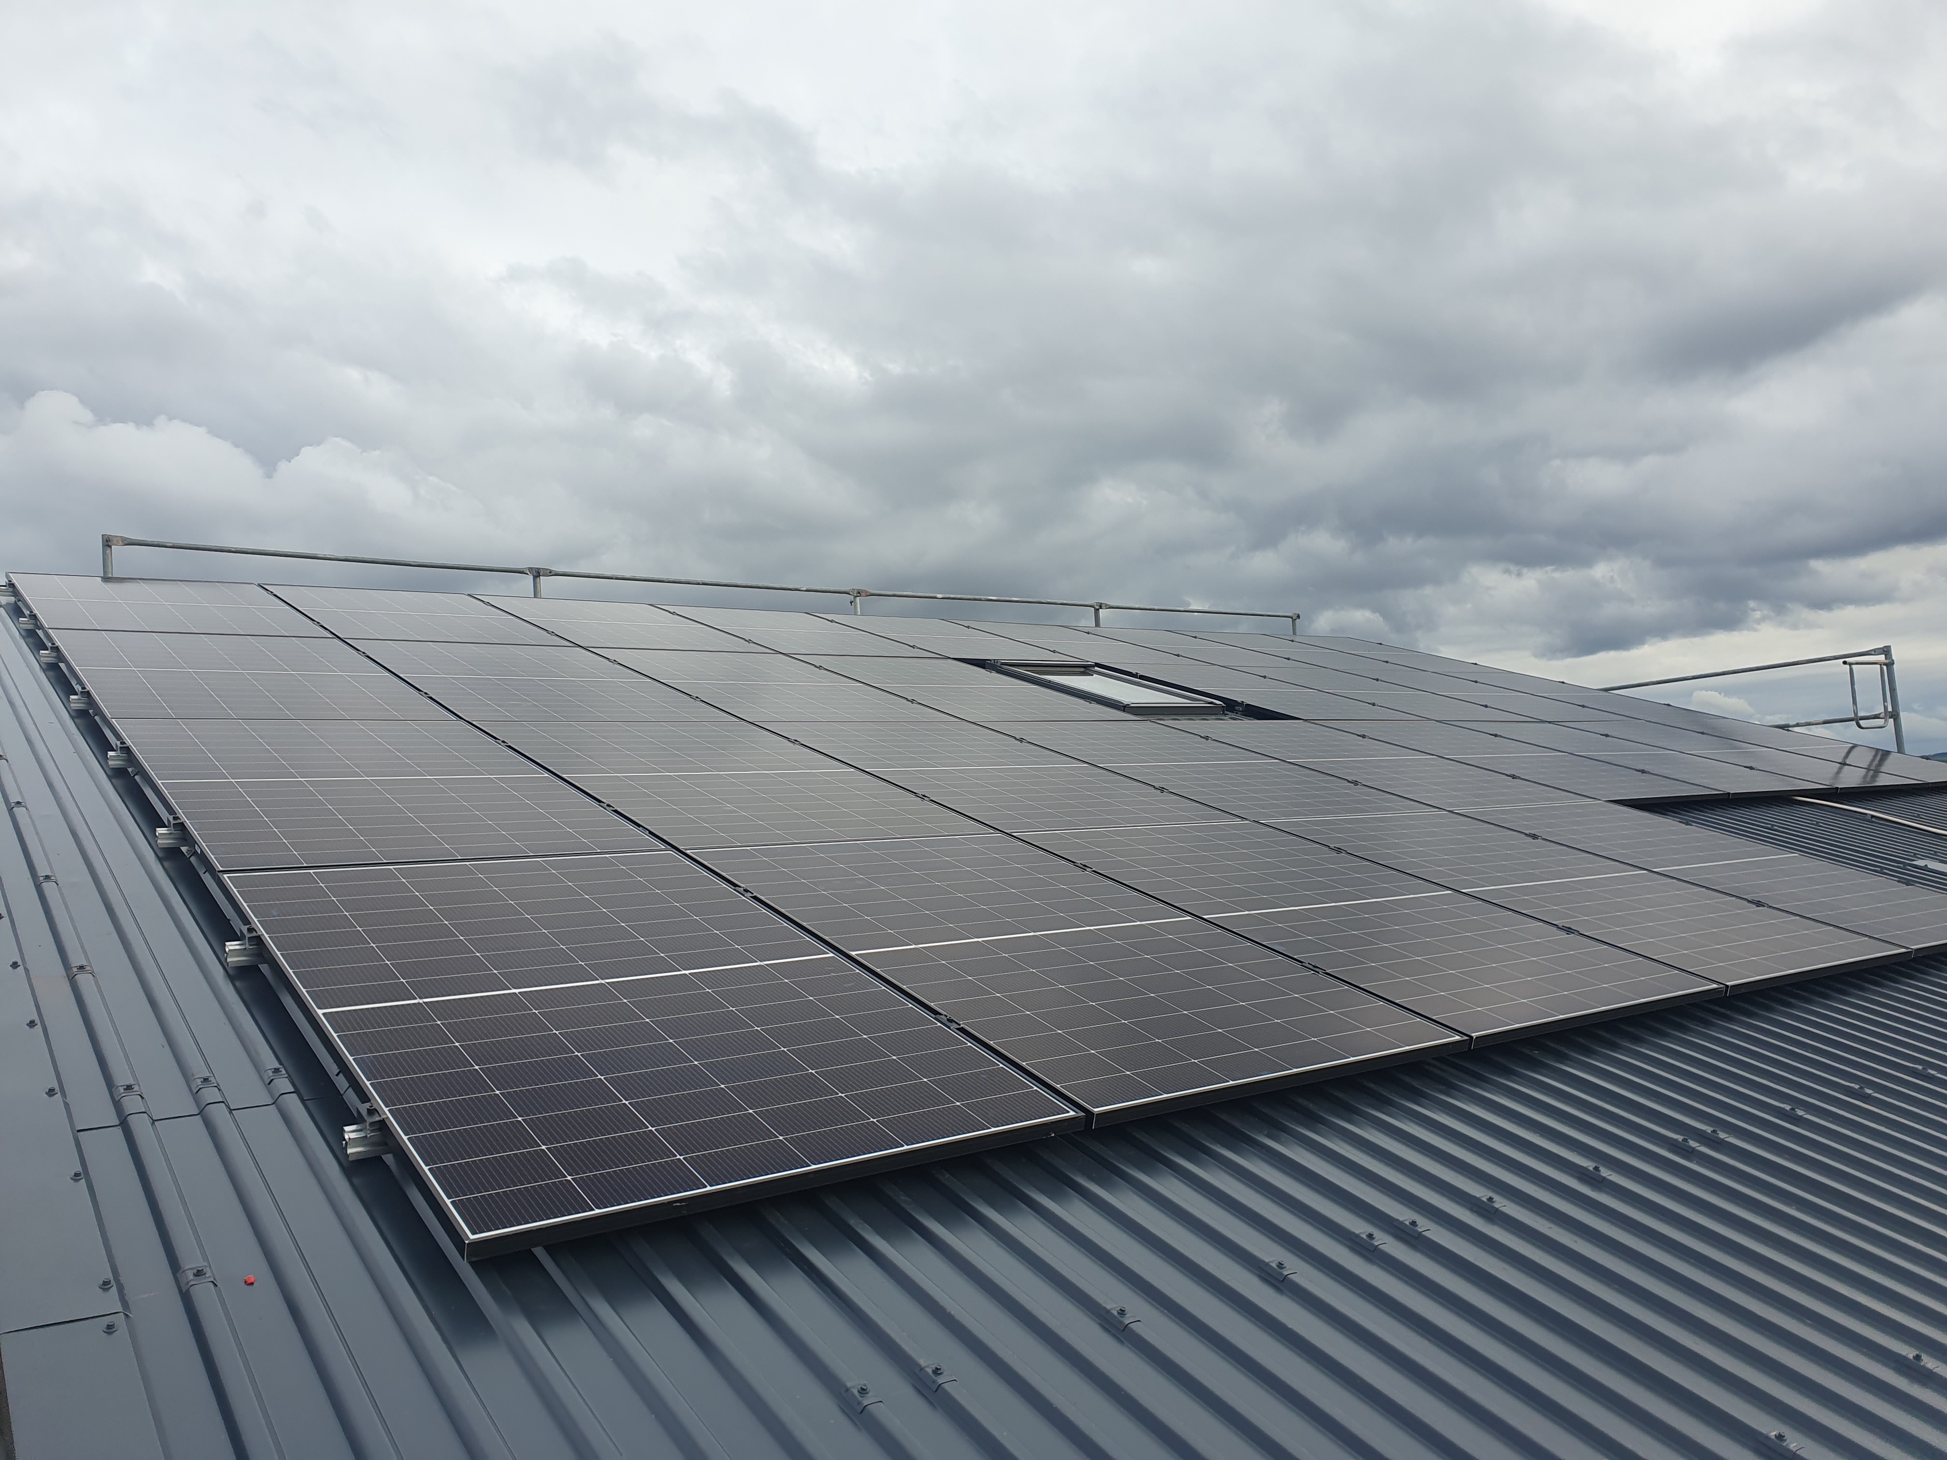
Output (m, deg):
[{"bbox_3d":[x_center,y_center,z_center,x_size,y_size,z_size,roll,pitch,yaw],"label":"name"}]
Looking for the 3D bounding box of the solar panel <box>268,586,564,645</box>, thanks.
[{"bbox_3d":[-3.022,-0.606,7.904,1.125,0.040,1.750,0,12,-37],"label":"solar panel"}]

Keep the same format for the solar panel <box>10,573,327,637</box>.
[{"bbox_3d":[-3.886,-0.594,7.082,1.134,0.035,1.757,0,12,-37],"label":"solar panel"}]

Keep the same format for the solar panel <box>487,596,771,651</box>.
[{"bbox_3d":[-2.077,-0.604,8.608,1.125,0.040,1.750,0,12,-37],"label":"solar panel"}]

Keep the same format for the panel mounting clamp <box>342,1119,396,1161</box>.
[{"bbox_3d":[-0.965,0.657,2.345,0.090,0.050,0.045,0,12,-37],"label":"panel mounting clamp"}]

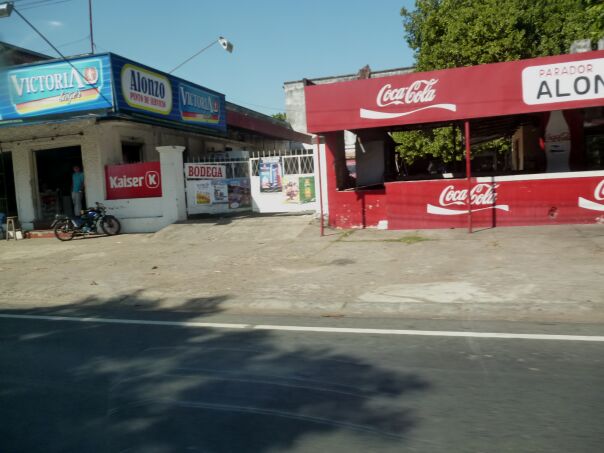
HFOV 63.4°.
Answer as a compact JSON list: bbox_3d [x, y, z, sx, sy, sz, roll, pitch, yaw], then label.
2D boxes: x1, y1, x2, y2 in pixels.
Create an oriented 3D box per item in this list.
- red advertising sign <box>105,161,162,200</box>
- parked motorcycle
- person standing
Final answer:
[{"bbox_3d":[-5.063,-1.390,14.700,1.900,1.030,0.060,-2,4,14],"label":"red advertising sign"},{"bbox_3d":[-6.219,-0.167,14.100,1.880,1.020,0.720,-5,5,-31],"label":"parked motorcycle"},{"bbox_3d":[-7.030,-1.083,15.300,0.460,1.680,0.320,-3,4,-2],"label":"person standing"}]

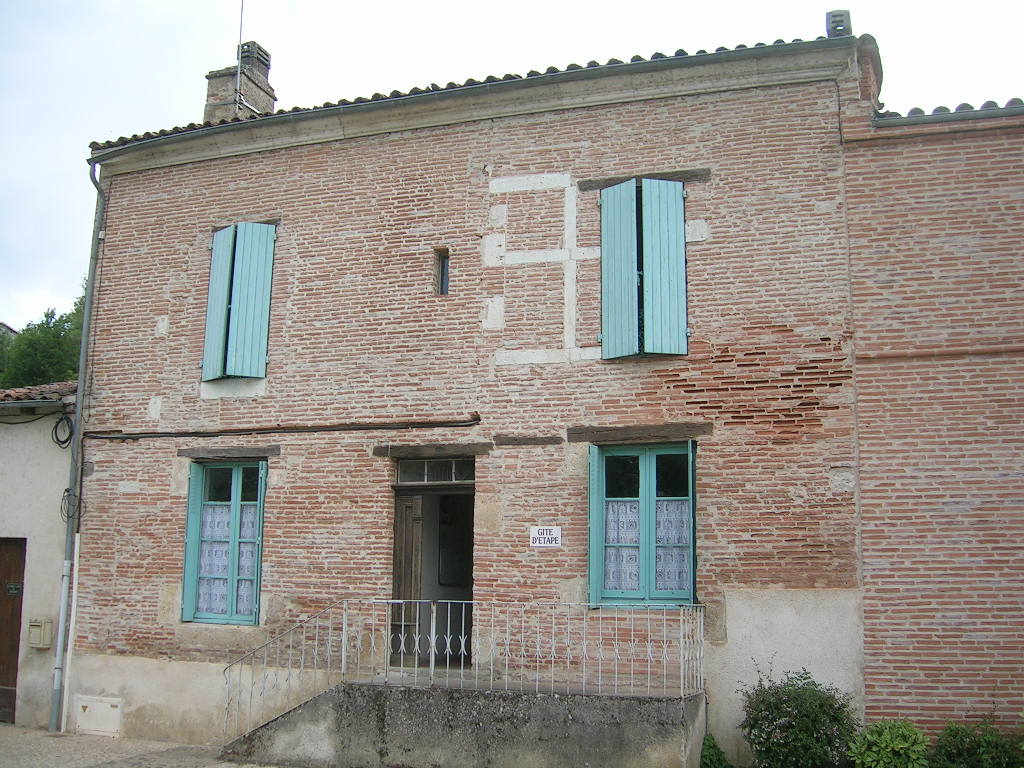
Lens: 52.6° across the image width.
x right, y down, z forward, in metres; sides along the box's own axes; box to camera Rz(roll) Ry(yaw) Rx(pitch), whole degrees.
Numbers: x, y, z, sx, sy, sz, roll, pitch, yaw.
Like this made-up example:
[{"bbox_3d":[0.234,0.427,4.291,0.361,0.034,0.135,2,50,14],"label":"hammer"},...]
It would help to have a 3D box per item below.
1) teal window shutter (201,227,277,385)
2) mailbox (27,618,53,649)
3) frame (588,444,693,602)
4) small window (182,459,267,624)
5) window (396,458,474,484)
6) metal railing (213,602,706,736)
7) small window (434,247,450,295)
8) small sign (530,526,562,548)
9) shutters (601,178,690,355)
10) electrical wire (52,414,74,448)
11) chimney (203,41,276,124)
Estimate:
[{"bbox_3d":[-3.788,-1.126,14.191,1.000,2.140,0.260,-2,-10,18],"label":"teal window shutter"},{"bbox_3d":[-6.549,3.476,14.349,0.230,0.360,0.180,-2,-10,18],"label":"mailbox"},{"bbox_3d":[1.520,1.623,11.998,1.230,1.900,0.320,-2,-10,18],"label":"frame"},{"bbox_3d":[-3.798,2.106,13.721,1.060,2.150,0.300,-2,-10,18],"label":"small window"},{"bbox_3d":[-0.939,1.098,13.123,1.060,0.320,0.100,-2,-10,18],"label":"window"},{"bbox_3d":[-0.660,3.371,11.993,5.600,1.750,0.900,-2,-10,18],"label":"metal railing"},{"bbox_3d":[-0.880,-1.443,13.478,0.210,0.630,0.180,-2,-10,18],"label":"small window"},{"bbox_3d":[0.403,1.822,12.373,0.370,0.240,0.020,-2,-10,18],"label":"small sign"},{"bbox_3d":[1.553,-1.397,12.429,1.060,2.160,0.270,-2,-10,18],"label":"shutters"},{"bbox_3d":[-6.460,0.680,14.872,0.340,0.470,0.090,-2,-10,18],"label":"electrical wire"},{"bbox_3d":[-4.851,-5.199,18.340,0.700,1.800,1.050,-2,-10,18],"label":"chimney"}]

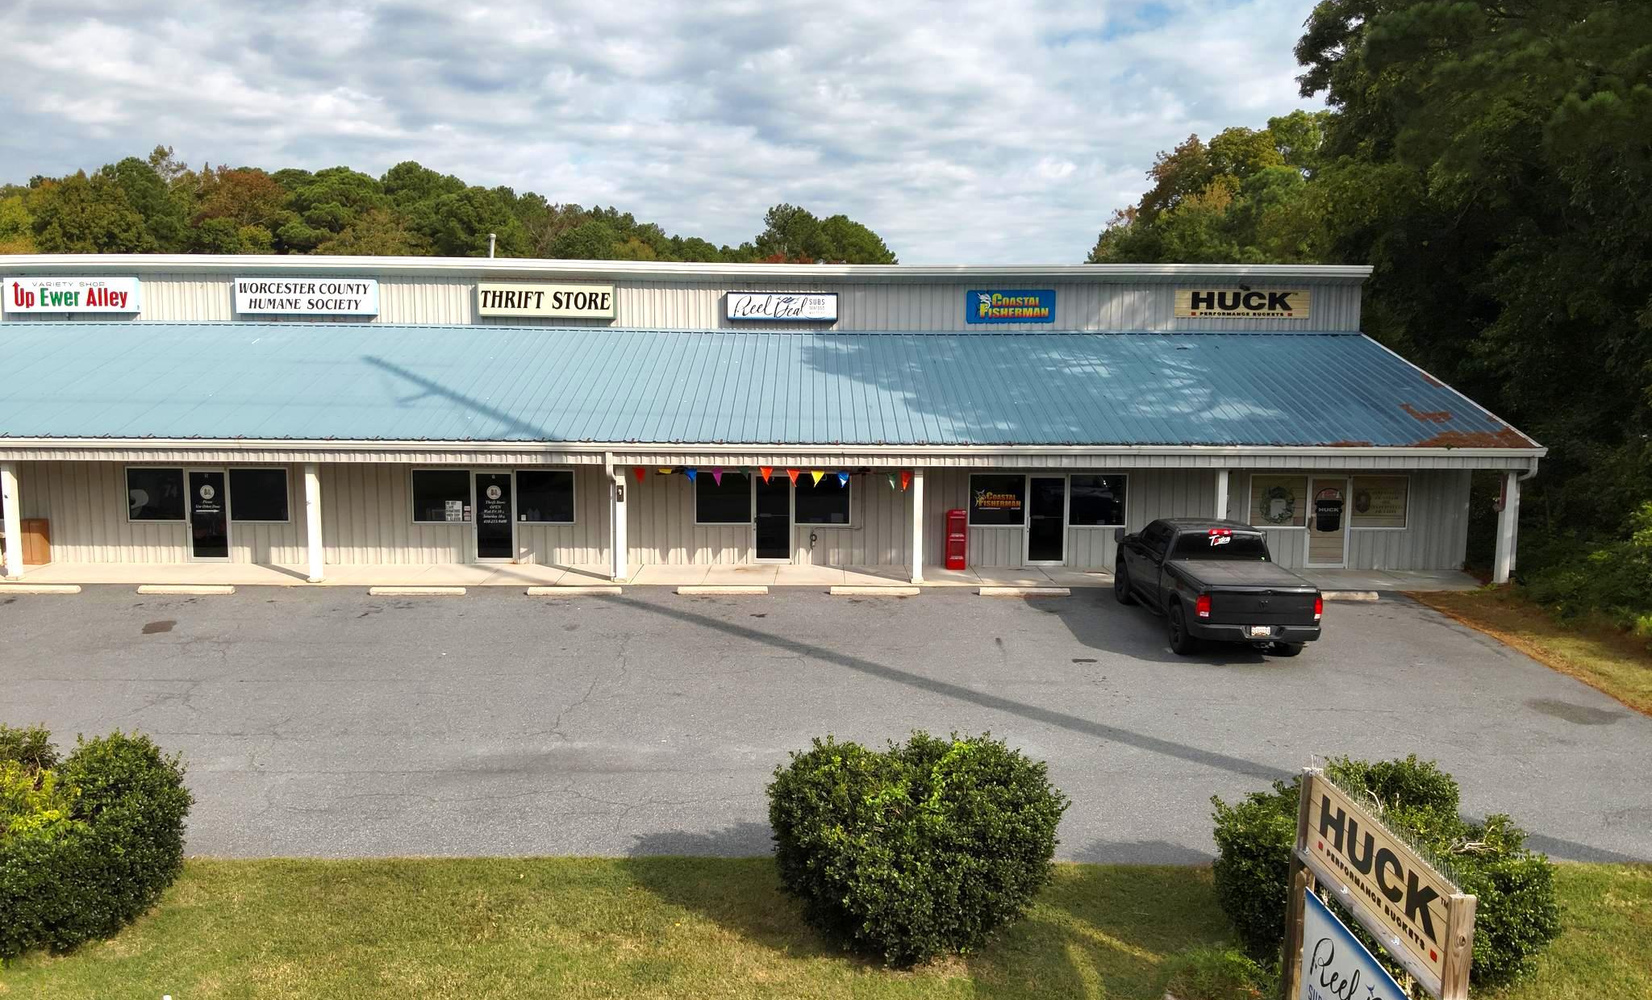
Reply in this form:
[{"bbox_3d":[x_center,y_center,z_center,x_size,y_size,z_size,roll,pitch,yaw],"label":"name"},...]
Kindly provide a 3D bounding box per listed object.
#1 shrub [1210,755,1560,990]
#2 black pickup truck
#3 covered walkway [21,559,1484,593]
[{"bbox_3d":[4.660,3.063,9.700,2.550,1.580,2.350,0,7,0],"label":"shrub"},{"bbox_3d":[6.874,1.382,20.673,2.100,1.960,5.840,0,8,1],"label":"black pickup truck"},{"bbox_3d":[-1.765,1.696,24.864,31.616,0.160,2.718,0,7,-1],"label":"covered walkway"}]

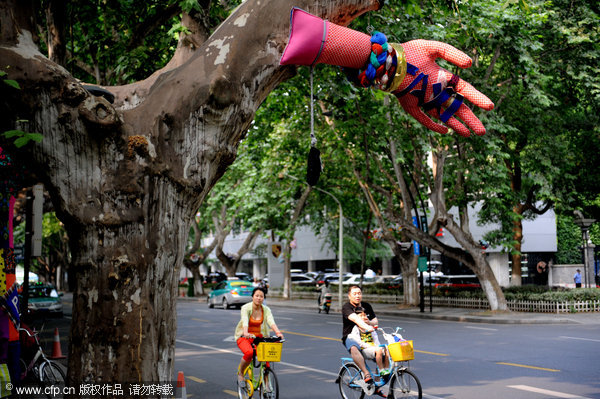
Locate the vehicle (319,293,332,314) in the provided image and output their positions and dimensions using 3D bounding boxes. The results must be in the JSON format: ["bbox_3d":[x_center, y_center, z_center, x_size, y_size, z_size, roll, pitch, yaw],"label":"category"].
[{"bbox_3d":[1.181,4.756,45.100,0.680,1.120,1.750,1,-4,-18],"label":"vehicle"}]

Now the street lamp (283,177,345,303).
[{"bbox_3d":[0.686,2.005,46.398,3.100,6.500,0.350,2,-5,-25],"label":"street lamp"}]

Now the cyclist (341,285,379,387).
[{"bbox_3d":[0.897,1.991,13.750,0.550,1.520,0.780,4,-6,-41],"label":"cyclist"}]

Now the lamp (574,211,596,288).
[{"bbox_3d":[13.464,2.803,45.500,1.000,4.300,1.000,0,-4,0],"label":"lamp"}]

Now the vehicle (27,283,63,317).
[{"bbox_3d":[-12.400,4.651,45.500,1.820,1.470,4.700,2,-5,-23],"label":"vehicle"}]

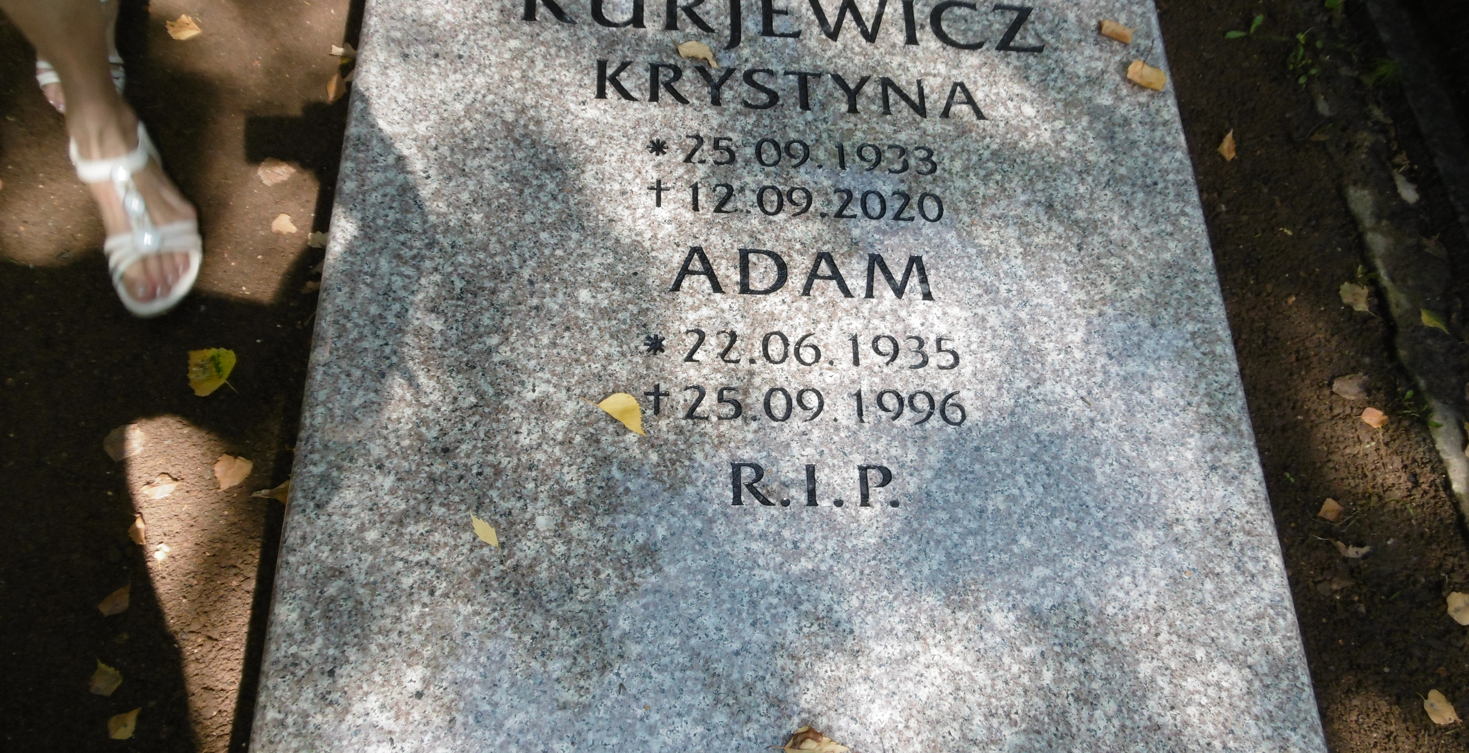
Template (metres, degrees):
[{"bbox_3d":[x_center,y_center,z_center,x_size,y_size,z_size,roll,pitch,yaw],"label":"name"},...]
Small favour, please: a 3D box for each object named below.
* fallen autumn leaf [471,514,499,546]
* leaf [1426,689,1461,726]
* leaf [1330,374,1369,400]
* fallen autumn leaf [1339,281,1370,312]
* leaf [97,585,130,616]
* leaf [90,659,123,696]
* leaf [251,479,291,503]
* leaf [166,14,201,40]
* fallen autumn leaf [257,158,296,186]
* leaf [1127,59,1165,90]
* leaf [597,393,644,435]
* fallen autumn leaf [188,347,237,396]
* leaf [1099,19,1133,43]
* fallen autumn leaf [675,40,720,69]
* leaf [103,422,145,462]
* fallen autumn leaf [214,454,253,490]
[{"bbox_3d":[-0.211,0.130,0.856,0.036,0.008,0.015,30,67,6],"label":"fallen autumn leaf"},{"bbox_3d":[0.768,0.363,1.105,0.042,0.011,0.032,44,67,14],"label":"leaf"},{"bbox_3d":[0.772,0.014,1.270,0.052,0.012,0.030,-3,65,-8],"label":"leaf"},{"bbox_3d":[0.858,-0.110,1.409,0.042,0.009,0.044,14,66,-1],"label":"fallen autumn leaf"},{"bbox_3d":[-0.606,0.224,1.006,0.025,0.010,0.032,39,66,12],"label":"leaf"},{"bbox_3d":[-0.604,0.288,0.975,0.028,0.010,0.036,-29,71,-19],"label":"leaf"},{"bbox_3d":[-0.511,0.128,1.143,0.055,0.015,0.029,8,67,-4],"label":"leaf"},{"bbox_3d":[-0.741,-0.468,1.367,0.035,0.012,0.041,-34,75,-19],"label":"leaf"},{"bbox_3d":[-0.558,-0.247,1.236,0.039,0.010,0.035,32,65,8],"label":"fallen autumn leaf"},{"bbox_3d":[0.442,-0.323,1.091,0.042,0.016,0.031,23,66,3],"label":"leaf"},{"bbox_3d":[-0.093,0.031,0.909,0.050,0.012,0.025,35,68,8],"label":"leaf"},{"bbox_3d":[-0.575,-0.005,1.118,0.051,0.010,0.056,-3,65,-8],"label":"fallen autumn leaf"},{"bbox_3d":[0.416,-0.377,1.110,0.038,0.016,0.022,23,66,3],"label":"leaf"},{"bbox_3d":[-0.036,-0.340,1.071,0.048,0.013,0.026,16,66,0],"label":"fallen autumn leaf"},{"bbox_3d":[-0.687,0.074,1.148,0.040,0.009,0.040,-40,77,-20],"label":"leaf"},{"bbox_3d":[-0.564,0.104,1.150,0.039,0.009,0.042,-19,71,-14],"label":"fallen autumn leaf"}]

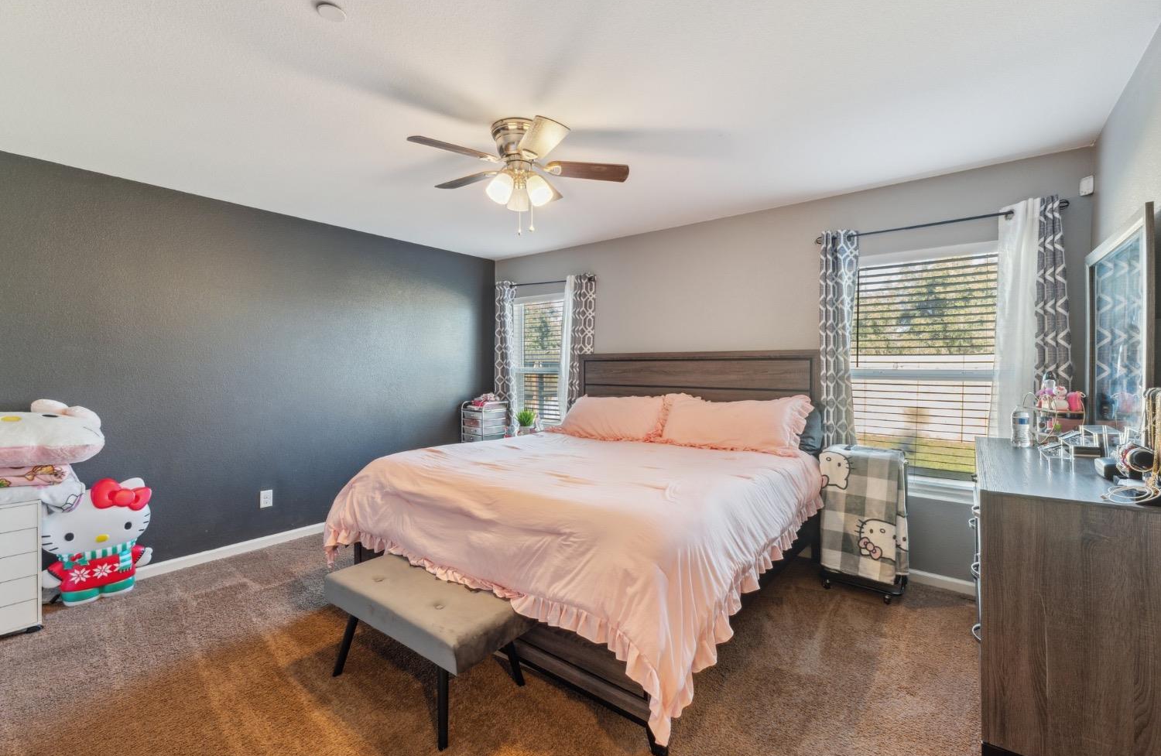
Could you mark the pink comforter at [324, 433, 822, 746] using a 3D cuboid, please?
[{"bbox_3d":[-0.005,0.783,2.884,2.230,0.720,1.980,1,1,38],"label":"pink comforter"}]

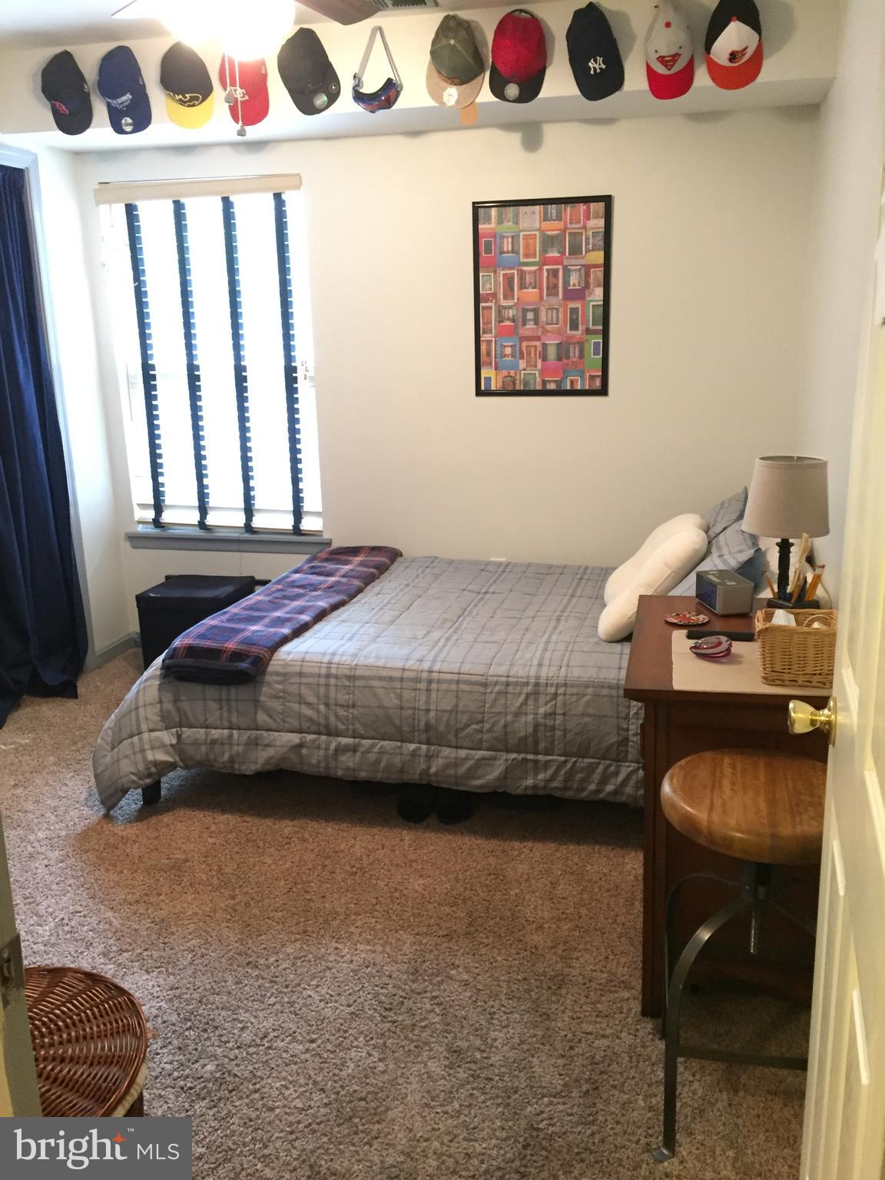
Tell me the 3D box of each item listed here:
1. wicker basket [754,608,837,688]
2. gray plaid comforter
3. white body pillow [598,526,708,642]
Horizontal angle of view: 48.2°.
[{"bbox_3d":[0.694,0.113,1.926,0.165,0.118,0.160,2,15,13],"label":"wicker basket"},{"bbox_3d":[0.115,0.277,3.370,2.040,0.535,1.440,2,15,14],"label":"gray plaid comforter"},{"bbox_3d":[0.658,-0.035,3.090,0.155,0.430,0.320,42,19,0],"label":"white body pillow"}]

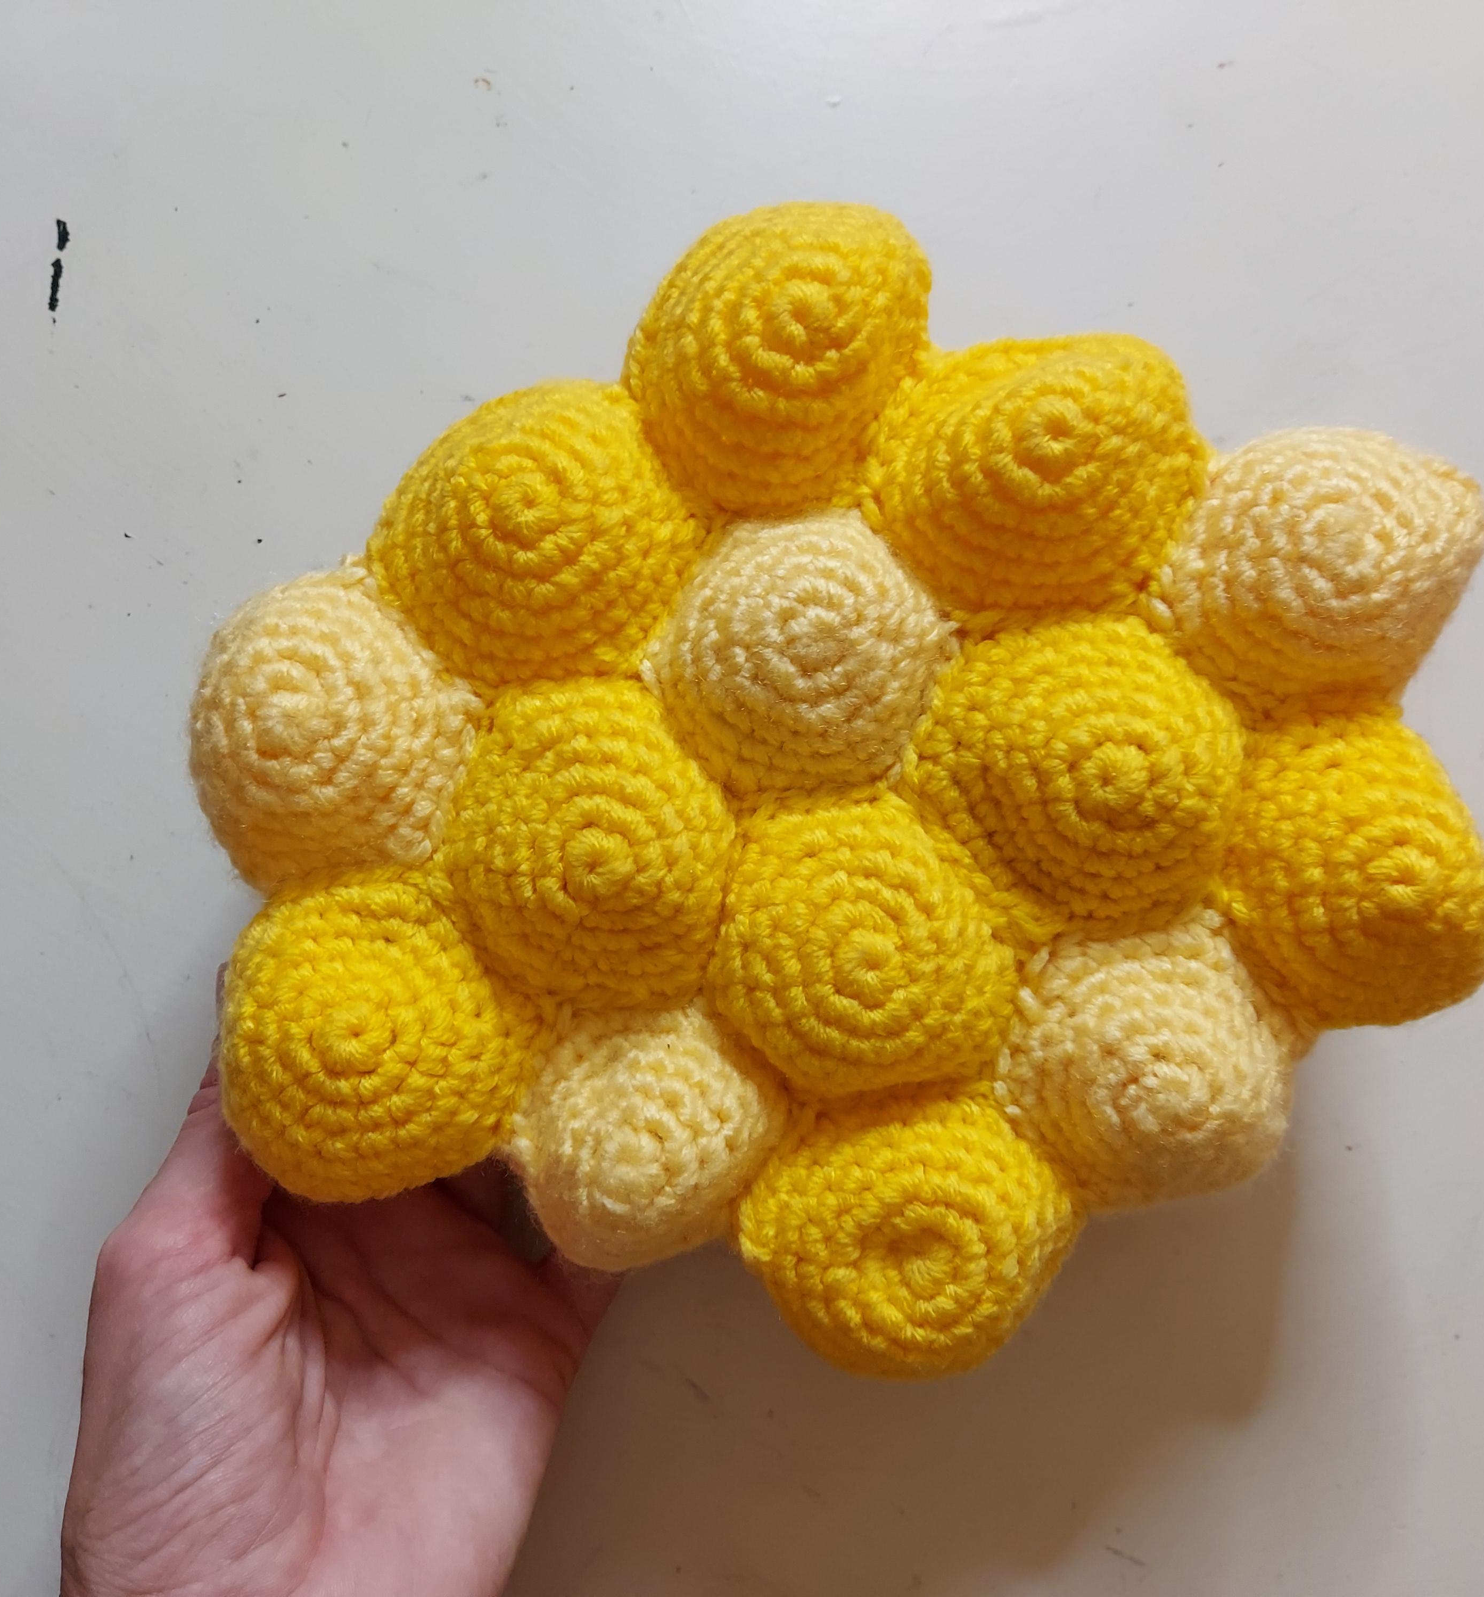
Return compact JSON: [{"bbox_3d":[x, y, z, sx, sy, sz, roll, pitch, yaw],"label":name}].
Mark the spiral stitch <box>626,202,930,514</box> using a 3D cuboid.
[{"bbox_3d":[0.007,-0.083,0.292,0.057,0.037,0.058,0,84,-5],"label":"spiral stitch"}]

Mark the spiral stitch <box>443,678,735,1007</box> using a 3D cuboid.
[{"bbox_3d":[-0.028,0.009,0.290,0.056,0.036,0.061,0,92,-6],"label":"spiral stitch"}]

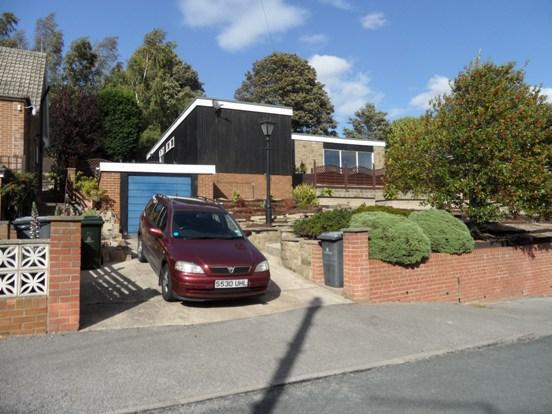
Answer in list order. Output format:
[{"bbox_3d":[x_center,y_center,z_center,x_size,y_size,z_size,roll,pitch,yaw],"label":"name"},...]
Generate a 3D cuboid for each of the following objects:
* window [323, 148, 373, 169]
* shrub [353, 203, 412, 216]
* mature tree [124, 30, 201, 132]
[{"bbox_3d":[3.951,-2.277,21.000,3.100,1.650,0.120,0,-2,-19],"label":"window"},{"bbox_3d":[2.866,0.175,10.300,1.700,0.600,1.200,1,-2,-30],"label":"shrub"},{"bbox_3d":[-8.231,-7.426,28.000,5.600,10.600,5.400,0,-2,0],"label":"mature tree"}]

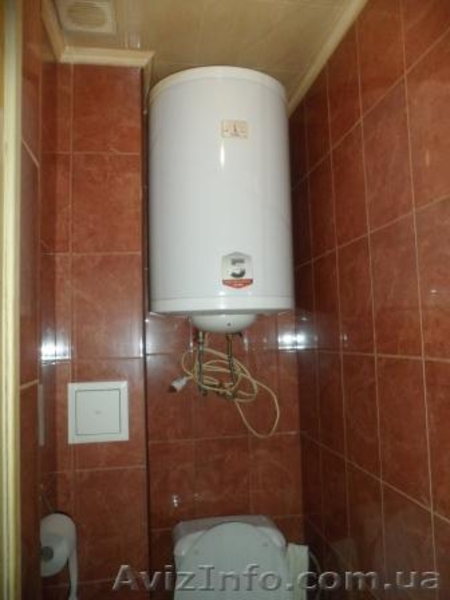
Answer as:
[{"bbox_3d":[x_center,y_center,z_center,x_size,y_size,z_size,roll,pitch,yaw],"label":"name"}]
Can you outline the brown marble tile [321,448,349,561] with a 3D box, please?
[{"bbox_3d":[0.336,0.607,1.348,0.010,0.298,0.195,-1,-5,-10],"label":"brown marble tile"}]

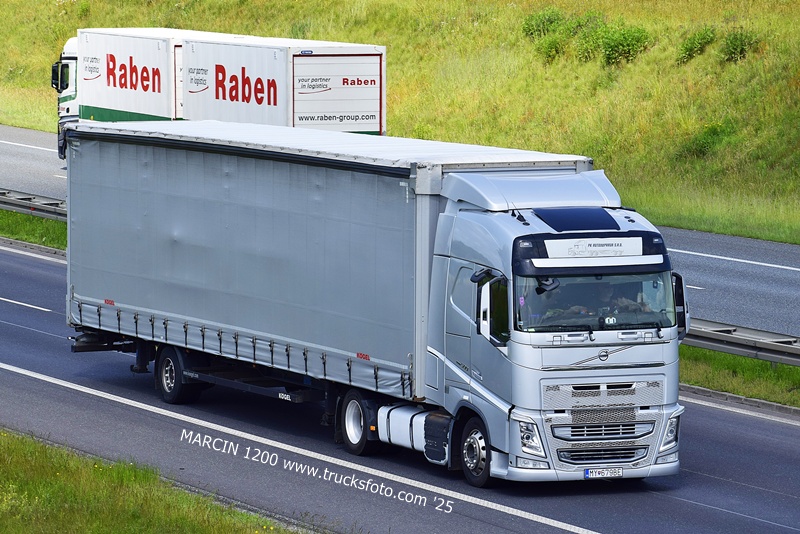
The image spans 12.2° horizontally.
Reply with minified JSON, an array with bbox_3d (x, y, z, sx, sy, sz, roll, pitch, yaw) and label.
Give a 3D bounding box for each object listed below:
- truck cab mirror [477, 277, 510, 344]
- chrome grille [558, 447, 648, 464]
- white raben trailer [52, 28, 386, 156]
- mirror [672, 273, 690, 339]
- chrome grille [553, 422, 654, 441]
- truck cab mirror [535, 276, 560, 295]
[{"bbox_3d":[1.170,0.562,47.099,0.360,0.860,0.190,-3,5,-25],"label":"truck cab mirror"},{"bbox_3d":[2.583,2.405,47.401,1.240,0.195,0.140,-3,5,-25],"label":"chrome grille"},{"bbox_3d":[-5.140,-4.150,99.900,2.600,3.970,18.300,-2,5,-23],"label":"white raben trailer"},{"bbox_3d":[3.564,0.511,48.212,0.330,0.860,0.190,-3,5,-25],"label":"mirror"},{"bbox_3d":[2.582,2.091,47.377,1.390,0.220,0.140,-3,5,-25],"label":"chrome grille"},{"bbox_3d":[1.856,0.237,46.897,0.250,0.200,0.220,-3,5,-25],"label":"truck cab mirror"}]

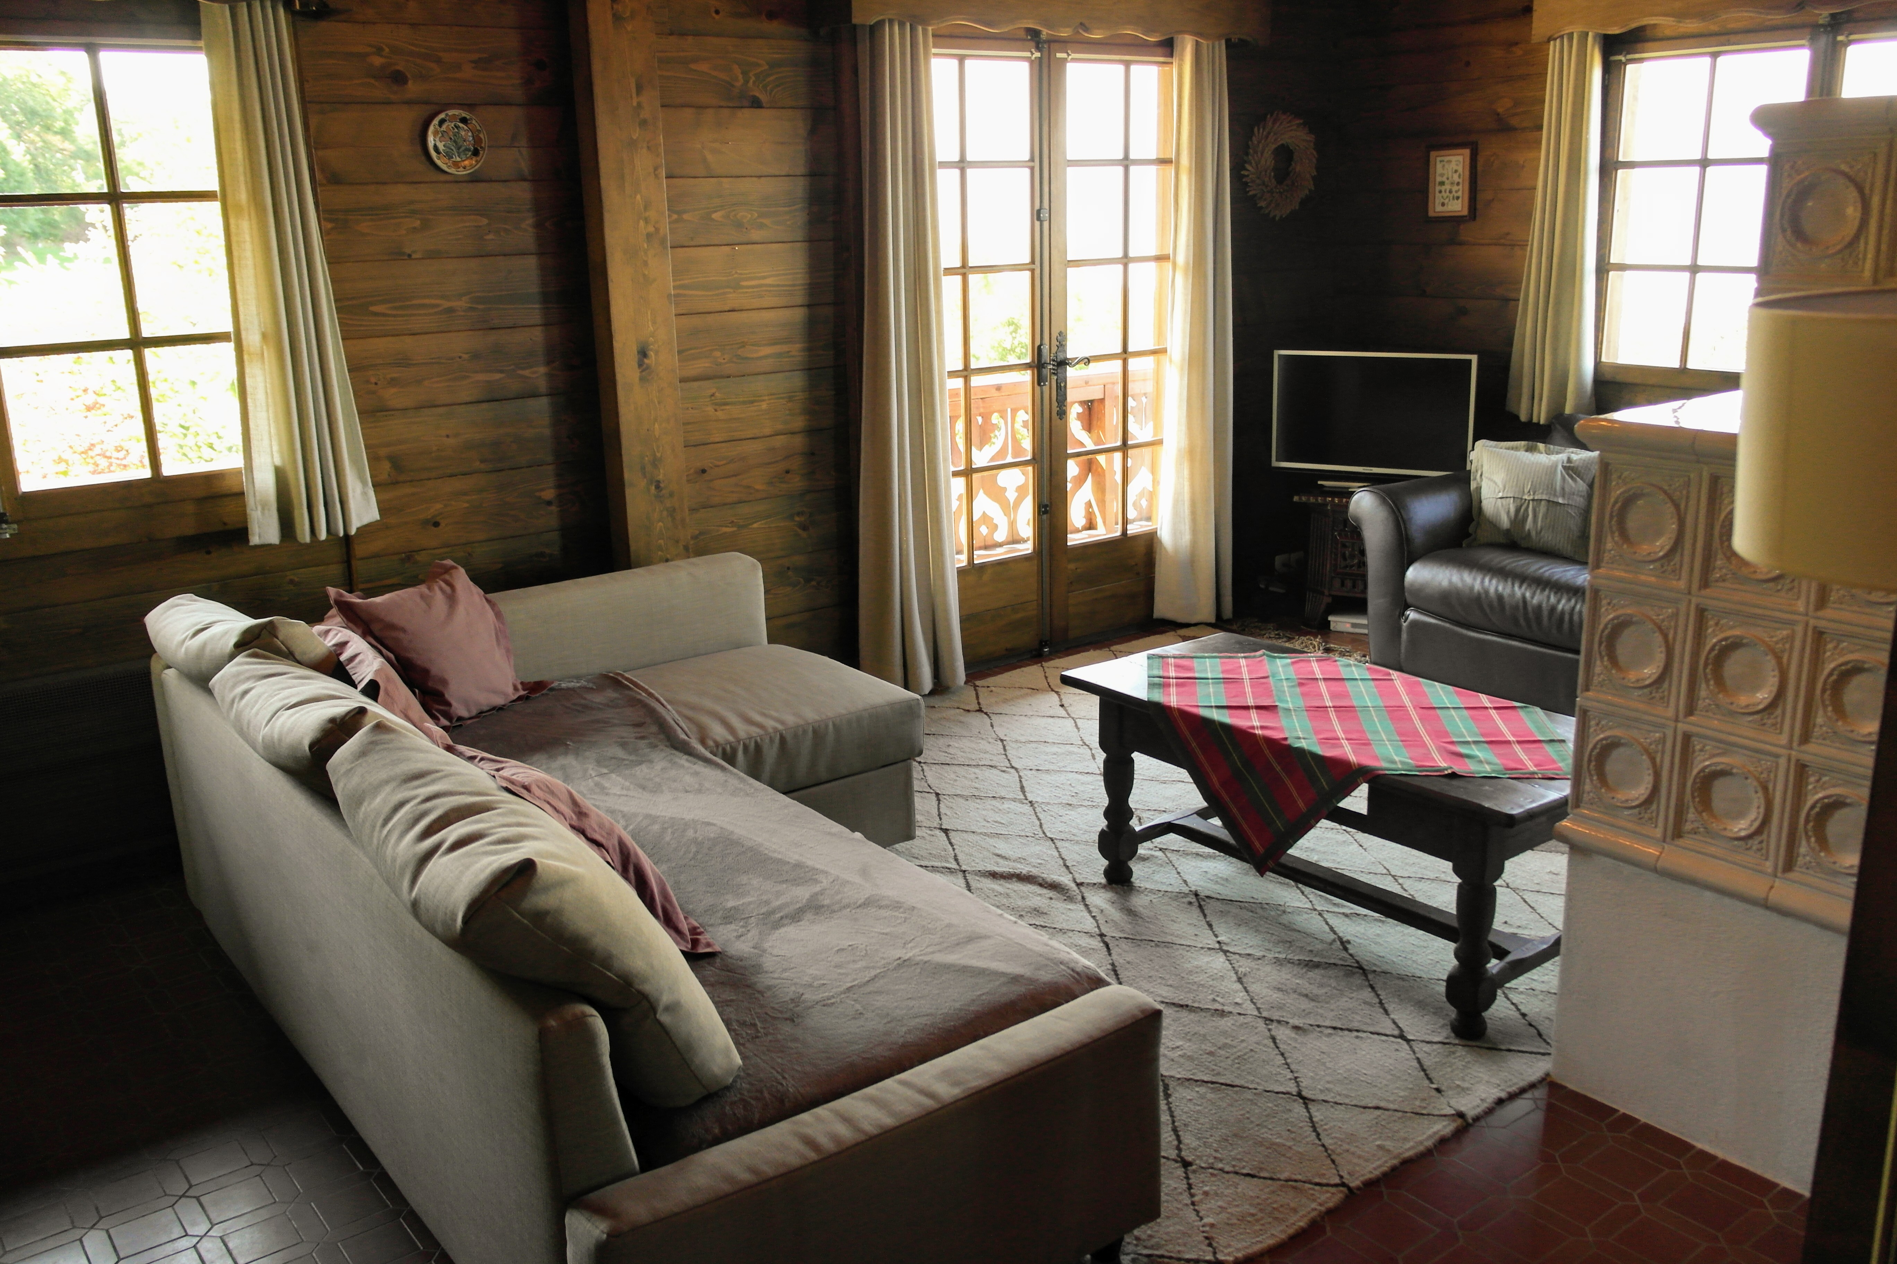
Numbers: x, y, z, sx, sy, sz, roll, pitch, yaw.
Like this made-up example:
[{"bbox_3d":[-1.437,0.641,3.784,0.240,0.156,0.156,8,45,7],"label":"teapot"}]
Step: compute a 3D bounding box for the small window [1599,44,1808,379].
[{"bbox_3d":[2.483,-1.379,5.257,0.079,1.090,0.674,-12,18,-36],"label":"small window"}]

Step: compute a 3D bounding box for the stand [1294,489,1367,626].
[{"bbox_3d":[1.633,-0.286,6.111,0.495,0.535,0.367,6,17,26],"label":"stand"}]

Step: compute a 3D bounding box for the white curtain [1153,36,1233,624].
[{"bbox_3d":[0.937,-1.079,5.966,0.386,2.169,0.119,-12,18,-36],"label":"white curtain"}]

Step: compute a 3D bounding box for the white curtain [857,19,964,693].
[{"bbox_3d":[-0.131,-0.838,5.155,0.386,2.169,0.129,-12,18,-36],"label":"white curtain"}]

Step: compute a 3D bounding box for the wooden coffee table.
[{"bbox_3d":[0.879,0.418,3.538,0.600,0.519,1.204,-13,19,-37],"label":"wooden coffee table"}]

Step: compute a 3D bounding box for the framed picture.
[{"bbox_3d":[1.886,-1.686,5.931,0.025,0.282,0.215,-12,18,-36],"label":"framed picture"}]

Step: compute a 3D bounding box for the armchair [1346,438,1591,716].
[{"bbox_3d":[2.099,-0.245,5.262,0.882,0.872,1.258,-12,18,-36],"label":"armchair"}]

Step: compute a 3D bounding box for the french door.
[{"bbox_3d":[0.364,-0.970,5.656,1.456,2.140,0.089,-12,18,-36],"label":"french door"}]

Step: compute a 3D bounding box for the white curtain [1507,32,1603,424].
[{"bbox_3d":[2.150,-1.393,5.530,0.109,1.337,0.327,-12,18,-36],"label":"white curtain"}]

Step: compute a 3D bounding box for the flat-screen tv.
[{"bbox_3d":[1.589,-0.821,5.935,0.743,0.456,0.069,6,17,26],"label":"flat-screen tv"}]

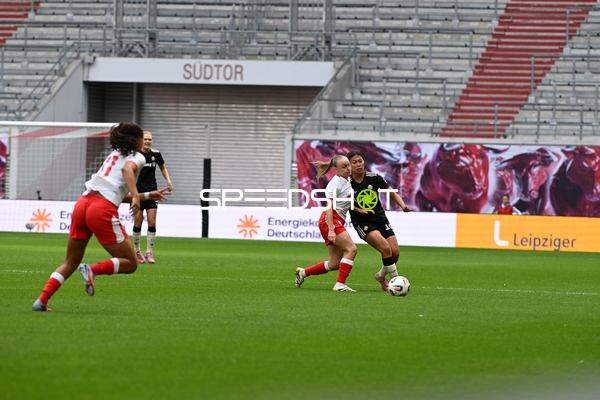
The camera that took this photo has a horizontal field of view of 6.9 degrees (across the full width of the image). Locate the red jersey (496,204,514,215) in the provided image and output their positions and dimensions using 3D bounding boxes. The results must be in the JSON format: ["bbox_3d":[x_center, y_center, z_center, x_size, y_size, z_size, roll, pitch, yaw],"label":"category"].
[{"bbox_3d":[4.788,0.361,116.500,0.420,0.500,0.250,2,0,10],"label":"red jersey"}]

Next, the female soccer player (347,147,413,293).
[{"bbox_3d":[0.874,0.232,55.300,0.740,1.570,0.600,2,0,-12],"label":"female soccer player"}]

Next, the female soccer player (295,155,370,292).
[{"bbox_3d":[0.368,0.260,54.900,0.850,1.500,0.520,2,0,33],"label":"female soccer player"}]

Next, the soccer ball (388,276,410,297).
[{"bbox_3d":[1.031,0.898,51.900,0.220,0.220,0.220,2,0,0],"label":"soccer ball"}]

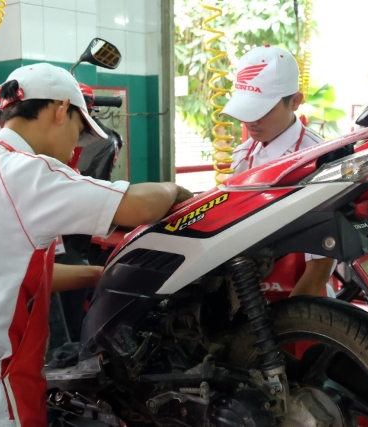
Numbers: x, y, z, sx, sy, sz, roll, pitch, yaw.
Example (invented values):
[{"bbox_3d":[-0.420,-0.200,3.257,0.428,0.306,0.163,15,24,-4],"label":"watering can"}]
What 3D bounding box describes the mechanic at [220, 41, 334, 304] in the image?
[{"bbox_3d":[0.271,0.305,2.091,0.520,1.600,0.560,4,8,33],"label":"mechanic"}]

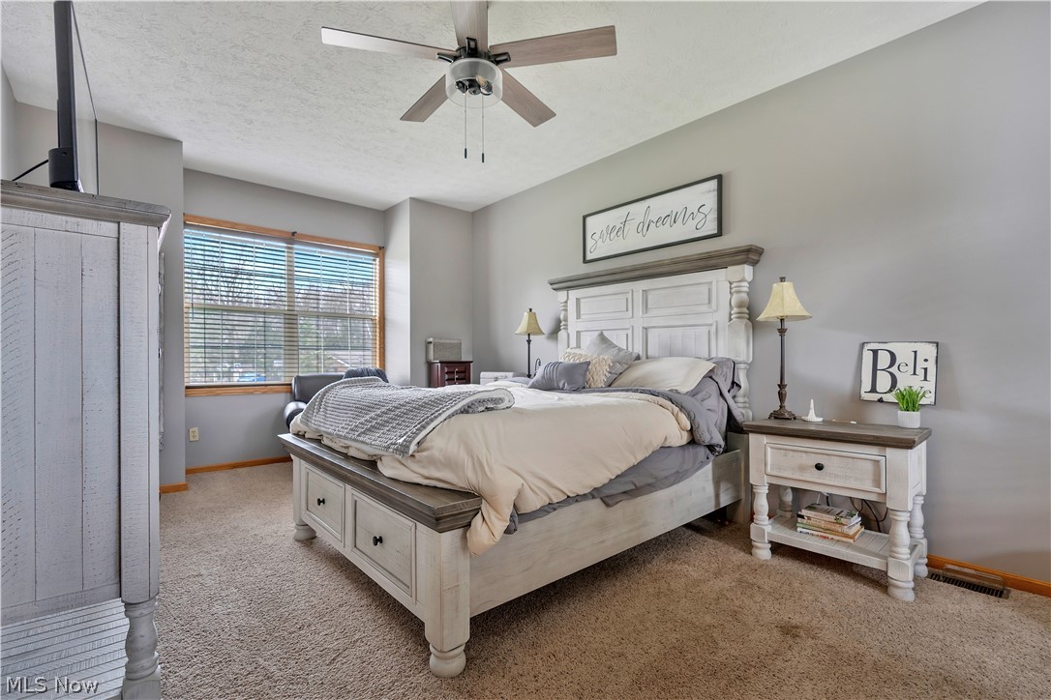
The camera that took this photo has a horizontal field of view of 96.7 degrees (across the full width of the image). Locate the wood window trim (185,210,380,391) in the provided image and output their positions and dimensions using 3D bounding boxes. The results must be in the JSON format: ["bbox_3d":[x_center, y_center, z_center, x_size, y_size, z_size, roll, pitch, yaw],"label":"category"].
[{"bbox_3d":[-2.348,-0.385,4.769,1.930,1.635,0.080,1,-2,-42],"label":"wood window trim"}]

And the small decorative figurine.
[{"bbox_3d":[1.552,0.327,2.527,0.090,0.120,0.100,1,-2,-42],"label":"small decorative figurine"}]

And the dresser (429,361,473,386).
[{"bbox_3d":[-0.802,0.625,5.004,0.420,1.020,0.260,1,-2,-42],"label":"dresser"}]

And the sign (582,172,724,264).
[{"bbox_3d":[0.928,-0.981,3.653,0.030,0.415,1.240,1,-2,-42],"label":"sign"}]

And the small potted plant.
[{"bbox_3d":[1.857,0.280,2.247,0.140,0.200,0.145,1,-2,-42],"label":"small potted plant"}]

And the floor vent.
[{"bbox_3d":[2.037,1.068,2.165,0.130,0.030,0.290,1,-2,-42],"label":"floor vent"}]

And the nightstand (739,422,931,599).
[{"bbox_3d":[1.559,0.735,2.355,0.460,0.695,0.700,1,-2,-42],"label":"nightstand"}]

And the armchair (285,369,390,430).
[{"bbox_3d":[-1.780,0.672,4.507,0.950,0.900,0.920,1,-1,-33],"label":"armchair"}]

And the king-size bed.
[{"bbox_3d":[0.034,0.225,2.849,2.377,1.734,1.787,1,-2,-42],"label":"king-size bed"}]

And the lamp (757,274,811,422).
[{"bbox_3d":[1.457,-0.013,2.642,0.270,0.800,0.270,1,-2,-42],"label":"lamp"}]

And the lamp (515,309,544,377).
[{"bbox_3d":[0.044,0.025,4.266,0.270,0.800,0.270,0,-1,0],"label":"lamp"}]

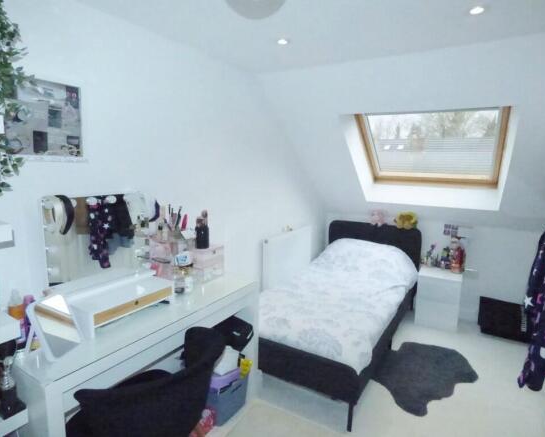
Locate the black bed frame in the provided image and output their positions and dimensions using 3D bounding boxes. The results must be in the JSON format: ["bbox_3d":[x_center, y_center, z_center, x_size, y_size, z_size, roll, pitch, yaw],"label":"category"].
[{"bbox_3d":[0.574,0.613,2.883,0.970,0.860,2.060,6,10,30],"label":"black bed frame"}]

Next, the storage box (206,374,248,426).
[{"bbox_3d":[-0.337,0.998,2.058,0.300,0.310,0.260,6,10,30],"label":"storage box"}]

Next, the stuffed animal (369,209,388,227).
[{"bbox_3d":[1.128,-0.007,3.603,0.175,0.180,0.140,5,9,22],"label":"stuffed animal"}]

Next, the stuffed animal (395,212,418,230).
[{"bbox_3d":[1.373,0.030,3.459,0.200,0.180,0.150,5,9,22],"label":"stuffed animal"}]

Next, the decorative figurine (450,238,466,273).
[{"bbox_3d":[1.701,0.333,3.097,0.125,0.310,0.110,6,10,28],"label":"decorative figurine"}]

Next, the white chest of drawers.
[{"bbox_3d":[1.630,0.729,3.314,0.370,0.545,0.400,5,10,24],"label":"white chest of drawers"}]

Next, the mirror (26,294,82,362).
[{"bbox_3d":[-0.778,0.377,1.214,0.130,0.205,0.145,4,9,18],"label":"mirror"}]

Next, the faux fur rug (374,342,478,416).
[{"bbox_3d":[1.077,1.103,2.476,0.960,0.040,0.620,-5,11,-34],"label":"faux fur rug"}]

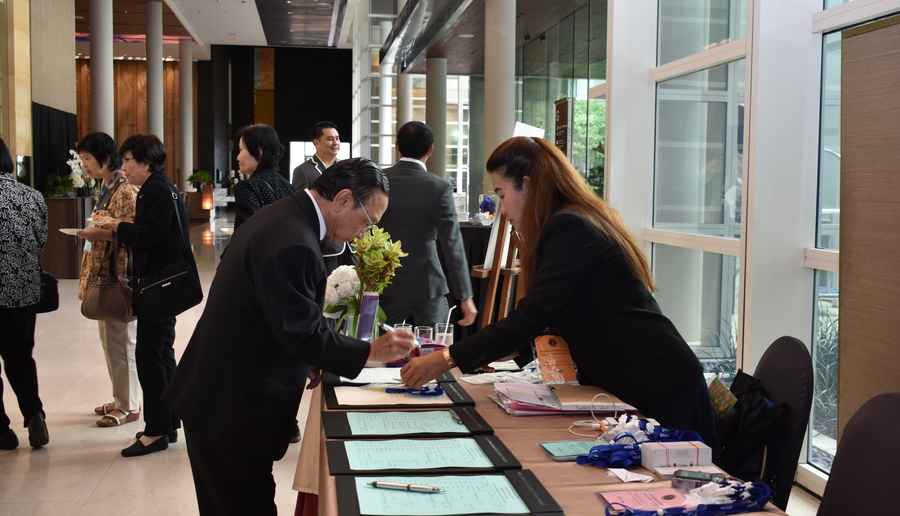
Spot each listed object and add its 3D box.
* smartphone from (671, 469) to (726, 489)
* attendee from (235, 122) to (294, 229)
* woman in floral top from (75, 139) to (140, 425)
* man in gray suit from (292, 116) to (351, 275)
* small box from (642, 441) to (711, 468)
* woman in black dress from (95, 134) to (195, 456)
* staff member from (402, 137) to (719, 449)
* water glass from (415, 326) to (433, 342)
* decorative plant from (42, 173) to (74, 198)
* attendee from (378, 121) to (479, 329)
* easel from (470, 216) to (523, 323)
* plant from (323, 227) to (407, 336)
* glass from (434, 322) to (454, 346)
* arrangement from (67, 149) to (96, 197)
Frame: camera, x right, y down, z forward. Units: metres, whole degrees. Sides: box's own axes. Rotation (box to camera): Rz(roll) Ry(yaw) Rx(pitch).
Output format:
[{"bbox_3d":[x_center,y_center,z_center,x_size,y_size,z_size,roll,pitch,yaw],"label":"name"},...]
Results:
[{"bbox_3d":[0.495,0.440,1.839,0.105,0.020,0.050,2,5,14],"label":"smartphone"},{"bbox_3d":[-0.957,0.122,4.770,0.380,1.610,0.450,4,6,29],"label":"attendee"},{"bbox_3d":[-1.861,0.103,5.090,0.380,1.570,0.430,-2,6,-33],"label":"woman in floral top"},{"bbox_3d":[-0.775,0.002,5.918,0.500,1.730,0.330,-3,6,-41],"label":"man in gray suit"},{"bbox_3d":[0.473,0.419,1.936,0.128,0.050,0.056,0,5,-9],"label":"small box"},{"bbox_3d":[-1.535,0.169,4.680,0.500,1.570,0.480,0,4,-7],"label":"woman in black dress"},{"bbox_3d":[0.295,0.406,2.575,0.880,1.460,0.530,2,5,18],"label":"staff member"},{"bbox_3d":[-0.091,0.282,3.157,0.062,0.095,0.062,1,5,0],"label":"water glass"},{"bbox_3d":[-5.487,-1.030,12.963,0.450,0.340,0.430,-1,5,-22],"label":"decorative plant"},{"bbox_3d":[-0.167,0.135,4.724,0.540,1.660,0.320,1,4,9],"label":"attendee"},{"bbox_3d":[0.348,0.198,4.629,0.680,1.560,0.580,2,5,22],"label":"easel"},{"bbox_3d":[-0.288,0.119,3.072,0.270,0.430,0.230,1,5,0],"label":"plant"},{"bbox_3d":[-0.019,0.280,3.136,0.062,0.105,0.062,1,5,0],"label":"glass"},{"bbox_3d":[-4.723,-1.094,11.855,0.360,0.610,0.340,1,5,0],"label":"arrangement"}]

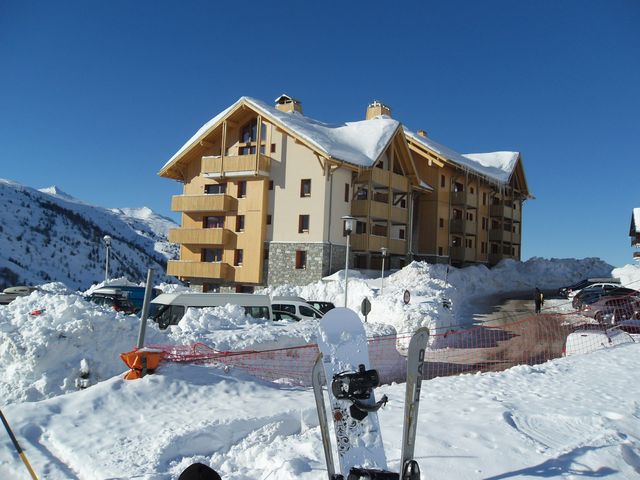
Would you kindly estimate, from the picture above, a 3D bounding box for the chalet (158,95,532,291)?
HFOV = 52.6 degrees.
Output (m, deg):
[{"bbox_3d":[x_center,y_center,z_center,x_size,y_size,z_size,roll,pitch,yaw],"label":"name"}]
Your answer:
[{"bbox_3d":[6.100,-3.062,68.076,20.500,18.000,42.500,1,-3,34],"label":"chalet"}]

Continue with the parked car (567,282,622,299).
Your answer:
[{"bbox_3d":[19.636,3.774,45.300,4.400,1.450,1.770,2,-3,13],"label":"parked car"}]

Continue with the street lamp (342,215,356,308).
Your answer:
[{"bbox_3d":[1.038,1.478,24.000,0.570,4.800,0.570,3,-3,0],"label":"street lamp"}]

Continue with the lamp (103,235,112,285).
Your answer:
[{"bbox_3d":[-15.763,2.095,48.000,0.550,4.900,0.550,3,-3,0],"label":"lamp"}]

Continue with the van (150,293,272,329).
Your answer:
[{"bbox_3d":[-4.944,3.388,27.000,5.600,2.420,2.000,4,-3,-32],"label":"van"}]

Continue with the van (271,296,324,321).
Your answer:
[{"bbox_3d":[-1.475,3.956,33.500,4.600,1.950,1.870,4,-3,-30],"label":"van"}]

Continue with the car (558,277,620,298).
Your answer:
[{"bbox_3d":[20.139,3.674,48.000,4.400,1.680,1.800,2,-3,13],"label":"car"}]

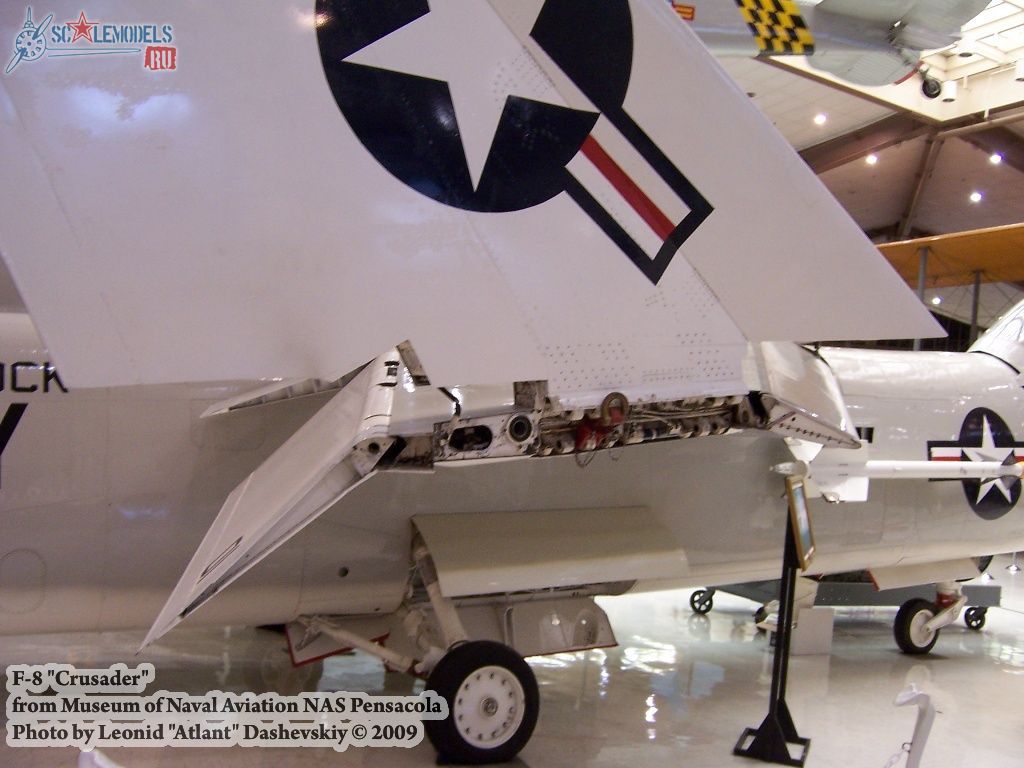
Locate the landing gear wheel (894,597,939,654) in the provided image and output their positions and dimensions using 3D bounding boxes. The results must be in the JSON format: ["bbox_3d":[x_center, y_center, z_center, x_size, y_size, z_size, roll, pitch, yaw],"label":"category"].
[{"bbox_3d":[4.000,2.390,9.620,0.558,0.552,0.148,7,-3,-29],"label":"landing gear wheel"}]

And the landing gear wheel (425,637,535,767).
[{"bbox_3d":[-0.151,1.714,5.250,0.660,0.655,0.175,7,-3,-31],"label":"landing gear wheel"}]

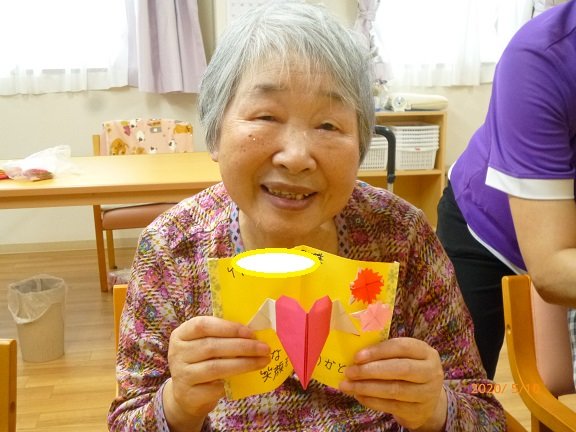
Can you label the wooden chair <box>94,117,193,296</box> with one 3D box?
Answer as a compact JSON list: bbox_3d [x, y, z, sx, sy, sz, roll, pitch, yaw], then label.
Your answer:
[{"bbox_3d":[-0.735,-0.081,3.597,0.540,0.800,0.530,-2,13,-7],"label":"wooden chair"}]

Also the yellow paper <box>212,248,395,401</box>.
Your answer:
[{"bbox_3d":[0.014,0.095,0.620,0.160,0.130,0.050,1,12,0],"label":"yellow paper"}]

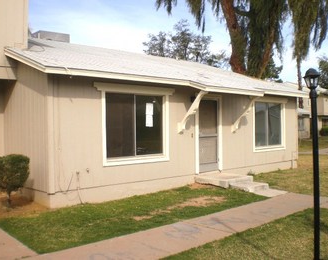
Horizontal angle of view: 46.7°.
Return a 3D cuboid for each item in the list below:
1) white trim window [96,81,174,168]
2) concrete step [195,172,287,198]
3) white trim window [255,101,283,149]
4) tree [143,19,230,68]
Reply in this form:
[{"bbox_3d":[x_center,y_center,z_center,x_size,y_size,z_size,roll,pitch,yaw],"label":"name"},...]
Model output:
[{"bbox_3d":[-0.576,-0.116,8.839,2.342,1.810,0.140,-1,1,-42],"label":"white trim window"},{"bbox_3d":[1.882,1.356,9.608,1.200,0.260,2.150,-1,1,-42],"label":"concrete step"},{"bbox_3d":[3.506,-0.140,12.546,1.866,1.603,0.120,-1,1,-42],"label":"white trim window"},{"bbox_3d":[1.659,-3.273,27.044,7.000,9.296,7.000,-1,1,0],"label":"tree"}]

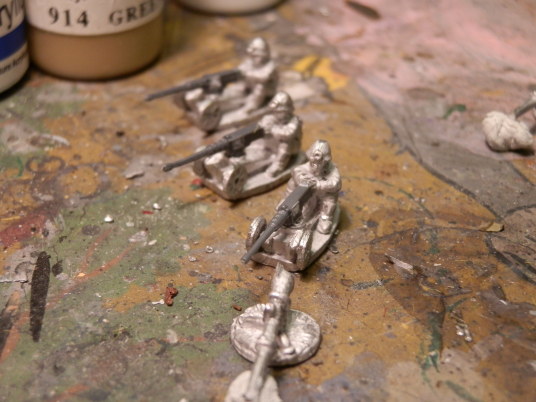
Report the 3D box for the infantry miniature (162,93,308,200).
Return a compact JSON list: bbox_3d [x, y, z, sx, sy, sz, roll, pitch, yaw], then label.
[{"bbox_3d":[-0.004,-0.008,0.140,0.025,0.012,0.009,-25,42,-33],"label":"infantry miniature"}]

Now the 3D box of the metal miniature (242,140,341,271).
[{"bbox_3d":[0.003,0.001,0.126,0.009,0.012,0.025,18,37,23],"label":"metal miniature"}]

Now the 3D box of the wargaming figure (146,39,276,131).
[{"bbox_3d":[-0.008,-0.019,0.156,0.025,0.012,0.009,-20,39,-28],"label":"wargaming figure"}]

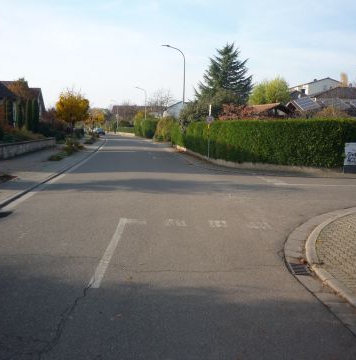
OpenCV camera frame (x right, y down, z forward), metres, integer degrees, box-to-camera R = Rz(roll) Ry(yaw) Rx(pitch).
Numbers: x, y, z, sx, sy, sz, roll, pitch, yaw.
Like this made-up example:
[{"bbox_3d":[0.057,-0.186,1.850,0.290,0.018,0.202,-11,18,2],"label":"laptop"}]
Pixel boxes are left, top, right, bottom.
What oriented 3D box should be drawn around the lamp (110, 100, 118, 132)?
[{"bbox_3d":[-15.922,-15.790,110.907,1.900,8.100,0.400,-2,7,-17],"label":"lamp"}]

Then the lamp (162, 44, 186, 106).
[{"bbox_3d":[-0.320,-6.643,35.460,1.800,8.000,0.350,-1,7,-7],"label":"lamp"}]

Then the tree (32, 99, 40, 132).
[{"bbox_3d":[-12.305,-5.339,38.639,0.680,3.450,0.680,-1,7,-7],"label":"tree"}]

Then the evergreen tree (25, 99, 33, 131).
[{"bbox_3d":[-13.019,-5.339,38.639,0.680,3.450,0.680,-1,7,-7],"label":"evergreen tree"}]

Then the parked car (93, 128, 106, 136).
[{"bbox_3d":[-14.680,-9.152,83.505,1.800,1.480,4.300,-2,7,-12],"label":"parked car"}]

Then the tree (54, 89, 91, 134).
[{"bbox_3d":[-8.244,-4.835,34.671,2.750,4.600,2.750,-1,7,-7],"label":"tree"}]

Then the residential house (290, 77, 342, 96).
[{"bbox_3d":[28.112,-16.176,90.716,8.200,9.100,11.500,-1,7,-7],"label":"residential house"}]

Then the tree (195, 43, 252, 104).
[{"bbox_3d":[4.138,-7.837,40.352,5.300,9.200,5.300,-1,7,-7],"label":"tree"}]

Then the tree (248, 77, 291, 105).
[{"bbox_3d":[10.246,-7.872,49.413,4.600,7.100,4.600,-1,7,-7],"label":"tree"}]

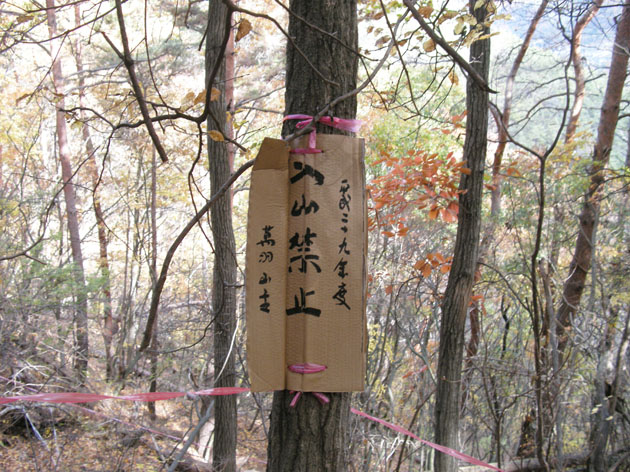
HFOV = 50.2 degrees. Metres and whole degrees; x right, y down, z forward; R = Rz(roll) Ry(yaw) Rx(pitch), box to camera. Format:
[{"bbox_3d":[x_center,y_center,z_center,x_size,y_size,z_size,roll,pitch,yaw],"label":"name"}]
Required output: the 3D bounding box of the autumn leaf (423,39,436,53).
[{"bbox_3d":[0.366,-0.608,2.150,0.042,0.043,0.025,3,9,9],"label":"autumn leaf"}]

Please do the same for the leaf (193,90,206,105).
[{"bbox_3d":[-0.357,-0.434,2.100,0.044,0.048,0.025,0,9,-10],"label":"leaf"}]

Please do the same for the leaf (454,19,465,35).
[{"bbox_3d":[0.483,-0.700,2.250,0.033,0.055,0.025,3,9,11],"label":"leaf"}]

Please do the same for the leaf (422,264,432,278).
[{"bbox_3d":[0.502,0.158,3.000,0.047,0.062,0.025,3,9,10],"label":"leaf"}]

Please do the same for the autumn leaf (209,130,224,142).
[{"bbox_3d":[-0.307,-0.311,2.100,0.050,0.036,0.025,0,9,-8],"label":"autumn leaf"}]

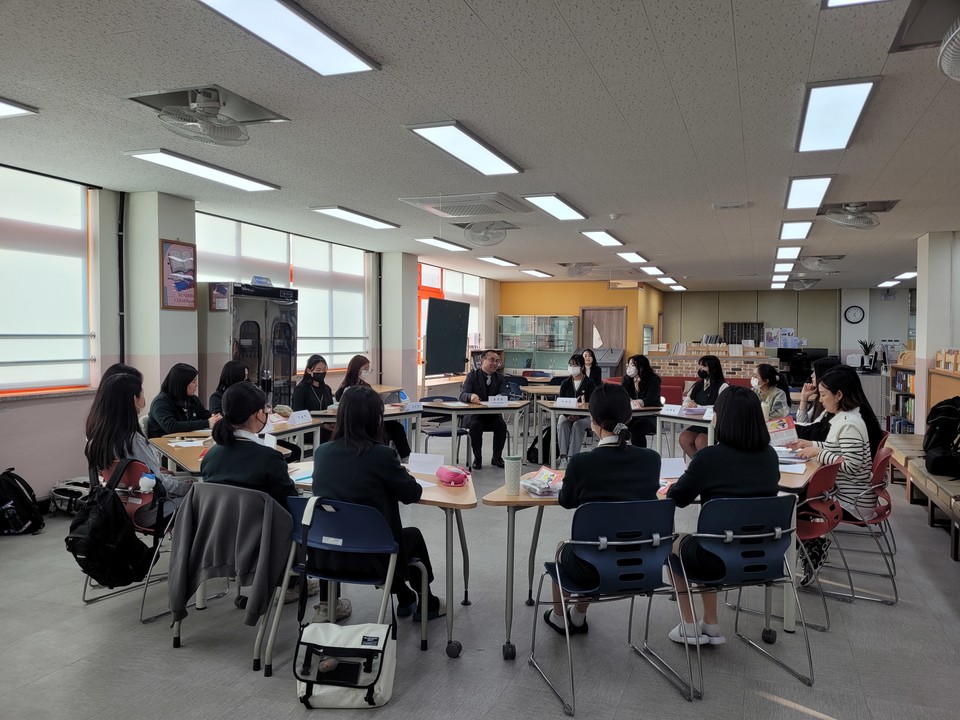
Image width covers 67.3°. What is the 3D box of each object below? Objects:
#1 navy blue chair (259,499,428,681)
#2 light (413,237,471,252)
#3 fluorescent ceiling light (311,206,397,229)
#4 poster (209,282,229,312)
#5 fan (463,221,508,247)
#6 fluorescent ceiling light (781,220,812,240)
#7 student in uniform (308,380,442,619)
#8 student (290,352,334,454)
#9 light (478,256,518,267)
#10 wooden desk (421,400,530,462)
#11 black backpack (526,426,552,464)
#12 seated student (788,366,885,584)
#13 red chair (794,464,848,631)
[{"bbox_3d":[-0.561,0.917,3.108,0.480,0.790,0.520,1,2,19],"label":"navy blue chair"},{"bbox_3d":[-0.470,-1.513,9.416,0.320,0.060,1.280,1,2,21],"label":"light"},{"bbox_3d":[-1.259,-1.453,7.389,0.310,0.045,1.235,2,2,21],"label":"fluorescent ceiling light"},{"bbox_3d":[-2.431,-0.580,6.707,0.239,0.275,0.020,1,2,21],"label":"poster"},{"bbox_3d":[0.062,-1.425,8.093,0.470,0.300,0.460,0,1,10],"label":"fan"},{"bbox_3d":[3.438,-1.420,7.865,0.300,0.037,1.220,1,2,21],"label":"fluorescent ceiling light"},{"bbox_3d":[-0.466,0.712,3.398,0.500,1.210,0.760,1,2,24],"label":"student in uniform"},{"bbox_3d":[-1.643,0.582,7.396,0.470,1.270,0.740,-1,2,-41],"label":"student"},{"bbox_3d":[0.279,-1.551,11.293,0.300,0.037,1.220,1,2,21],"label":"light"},{"bbox_3d":[-0.034,0.853,8.093,1.450,0.700,0.640,0,1,-15],"label":"wooden desk"},{"bbox_3d":[0.737,0.967,8.499,0.240,0.440,0.310,2,2,45],"label":"black backpack"},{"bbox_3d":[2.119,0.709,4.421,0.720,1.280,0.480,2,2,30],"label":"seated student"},{"bbox_3d":[1.679,0.915,3.873,0.550,0.790,0.530,2,2,41],"label":"red chair"}]

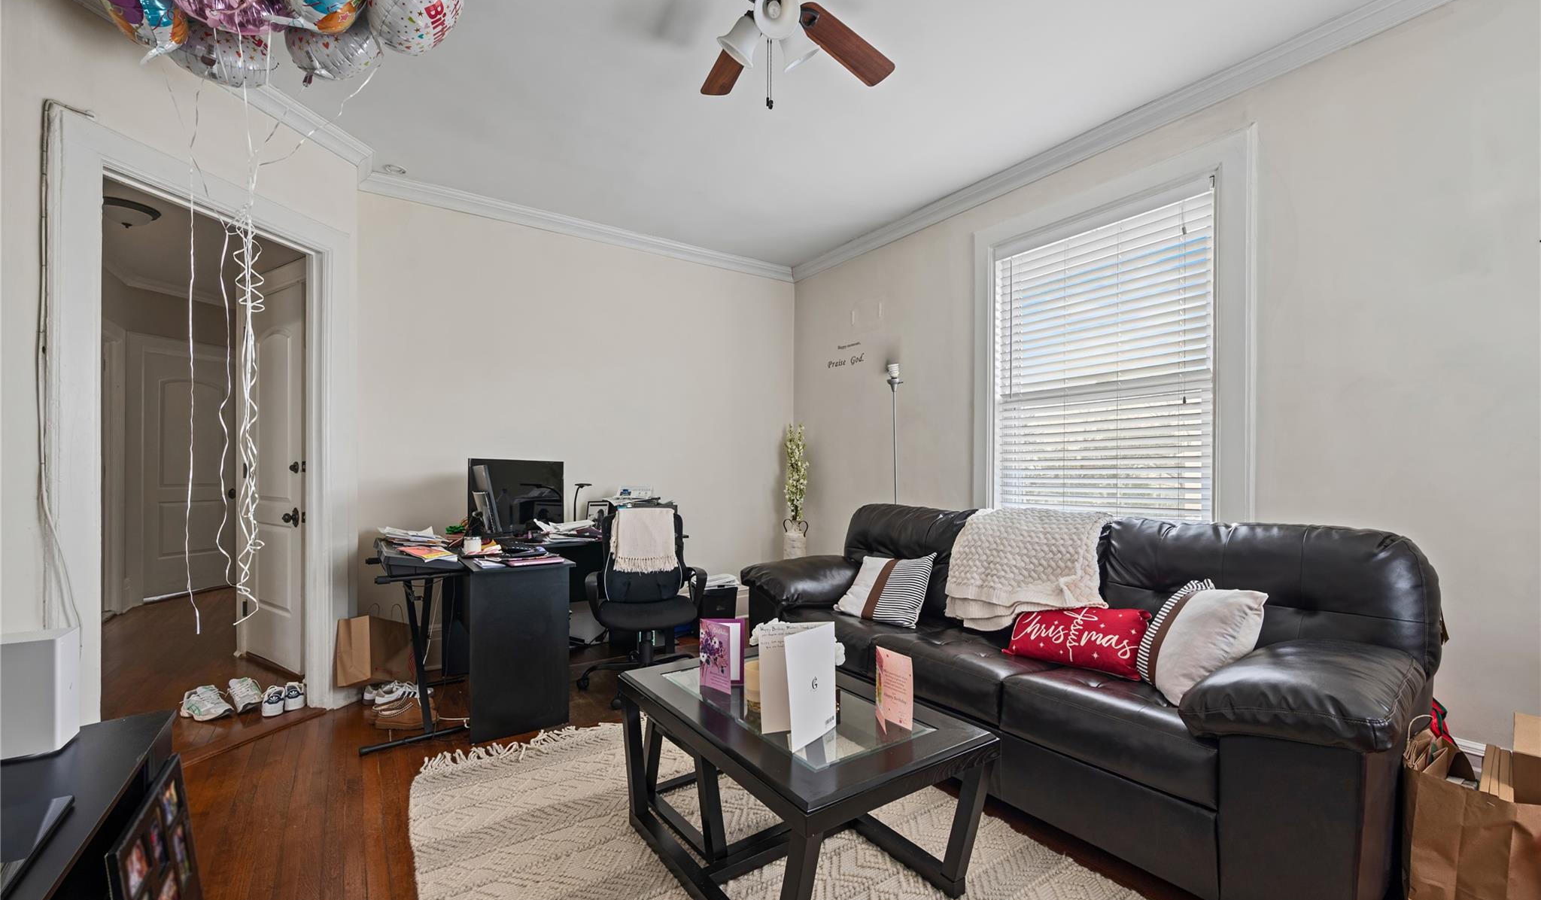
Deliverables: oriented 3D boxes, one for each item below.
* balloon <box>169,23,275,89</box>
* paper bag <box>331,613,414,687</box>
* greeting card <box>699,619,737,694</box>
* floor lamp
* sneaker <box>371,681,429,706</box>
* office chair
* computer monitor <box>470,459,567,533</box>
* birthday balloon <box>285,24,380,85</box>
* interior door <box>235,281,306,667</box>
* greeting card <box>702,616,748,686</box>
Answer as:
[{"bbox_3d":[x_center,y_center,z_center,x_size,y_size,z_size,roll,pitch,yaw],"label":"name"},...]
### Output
[{"bbox_3d":[-1.773,-1.341,1.950,0.270,0.280,0.180,2,-2,-37],"label":"balloon"},{"bbox_3d":[-2.058,1.050,3.118,0.300,0.340,0.160,0,-2,21],"label":"paper bag"},{"bbox_3d":[-0.160,0.603,1.748,0.127,0.200,0.015,-1,-2,38],"label":"greeting card"},{"bbox_3d":[0.779,0.356,3.700,0.250,1.790,0.250,1,-2,-36],"label":"floor lamp"},{"bbox_3d":[-1.740,1.157,2.860,0.260,0.110,0.100,1,-2,-26],"label":"sneaker"},{"bbox_3d":[-0.675,0.766,3.140,0.620,0.920,0.630,1,-2,-17],"label":"office chair"},{"bbox_3d":[-1.300,0.258,3.120,0.140,0.410,0.620,0,-2,22],"label":"computer monitor"},{"bbox_3d":[-1.432,-1.340,1.960,0.260,0.280,0.180,1,-2,-30],"label":"birthday balloon"},{"bbox_3d":[-2.840,0.160,3.410,0.800,2.100,0.045,-1,-2,32],"label":"interior door"},{"bbox_3d":[-0.142,0.603,1.785,0.132,0.200,0.015,0,-2,0],"label":"greeting card"}]

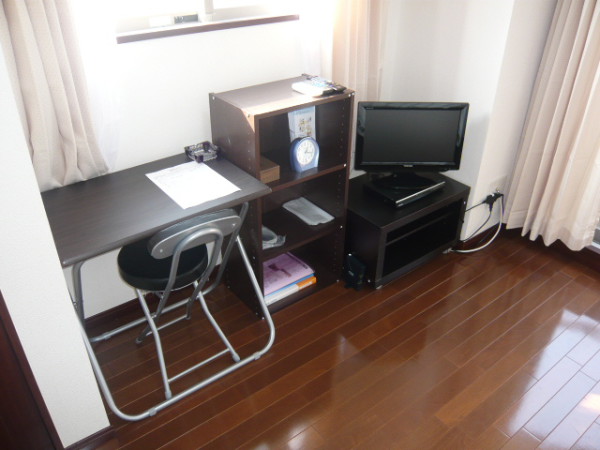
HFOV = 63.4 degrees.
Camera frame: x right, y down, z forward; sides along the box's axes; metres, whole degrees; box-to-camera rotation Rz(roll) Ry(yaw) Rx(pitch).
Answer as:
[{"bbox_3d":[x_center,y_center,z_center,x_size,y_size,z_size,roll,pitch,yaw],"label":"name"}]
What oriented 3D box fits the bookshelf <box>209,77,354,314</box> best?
[{"bbox_3d":[-0.071,-0.104,2.036,0.442,0.906,0.296,-22,39,-32],"label":"bookshelf"}]

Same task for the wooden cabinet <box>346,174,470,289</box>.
[{"bbox_3d":[0.463,-0.021,2.443,0.609,0.351,0.412,-21,38,-31],"label":"wooden cabinet"}]

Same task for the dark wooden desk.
[{"bbox_3d":[-0.481,0.199,1.734,0.657,0.702,0.446,-22,39,-32],"label":"dark wooden desk"}]

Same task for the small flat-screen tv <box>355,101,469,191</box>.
[{"bbox_3d":[0.488,-0.387,2.250,0.476,0.407,0.167,0,32,-2],"label":"small flat-screen tv"}]

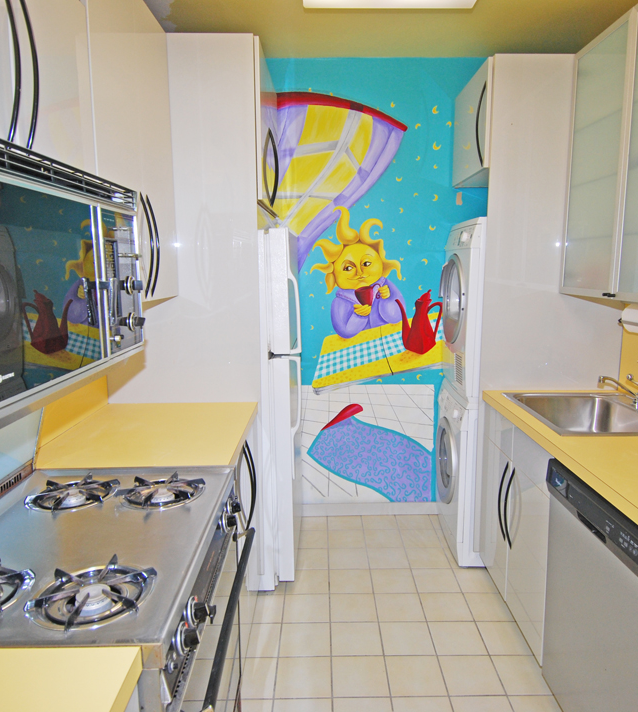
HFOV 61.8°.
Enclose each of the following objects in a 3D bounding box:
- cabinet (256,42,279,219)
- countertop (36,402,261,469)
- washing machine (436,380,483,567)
[{"bbox_3d":[-0.572,-1.029,2.554,0.680,0.638,0.710,-1,10,0],"label":"cabinet"},{"bbox_3d":[-0.614,0.299,2.029,0.677,0.045,0.783,-1,10,0],"label":"countertop"},{"bbox_3d":[0.993,0.588,2.889,0.620,0.850,0.590,-1,10,0],"label":"washing machine"}]

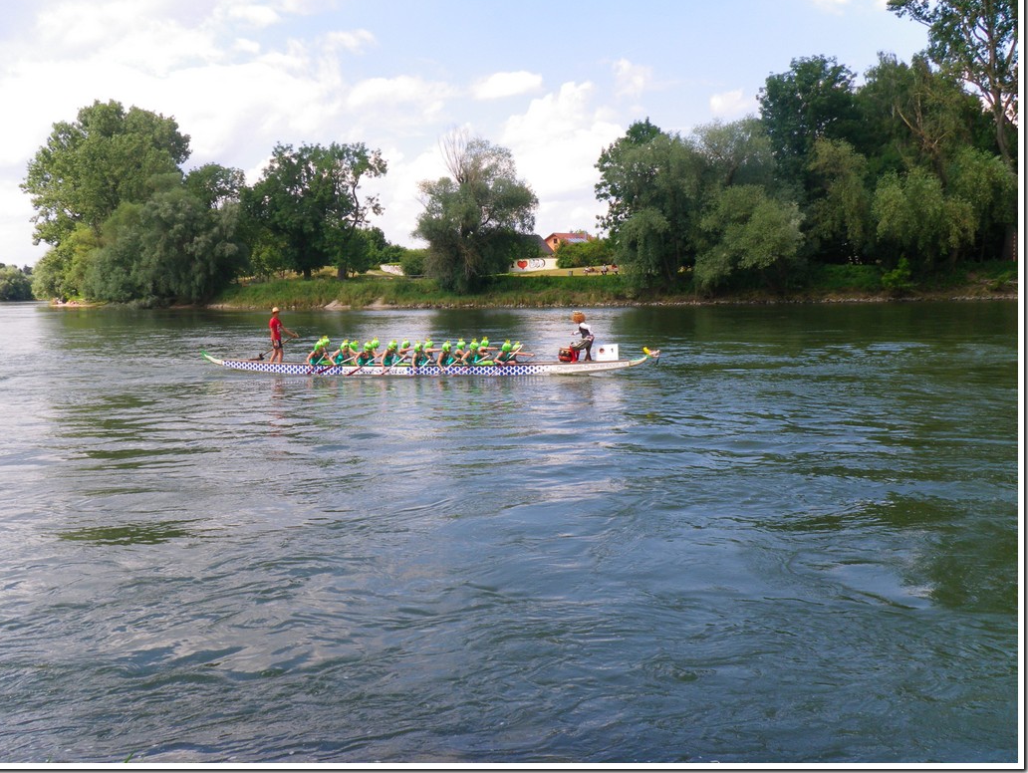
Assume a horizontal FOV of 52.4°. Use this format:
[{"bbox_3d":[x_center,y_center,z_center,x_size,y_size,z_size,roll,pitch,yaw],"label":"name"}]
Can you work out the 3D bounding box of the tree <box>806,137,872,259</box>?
[{"bbox_3d":[29.478,-16.799,95.000,5.980,11.590,6.000,-2,6,0],"label":"tree"}]

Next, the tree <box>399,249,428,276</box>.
[{"bbox_3d":[-11.305,-13.892,118.000,3.370,3.150,3.400,-2,6,0],"label":"tree"}]

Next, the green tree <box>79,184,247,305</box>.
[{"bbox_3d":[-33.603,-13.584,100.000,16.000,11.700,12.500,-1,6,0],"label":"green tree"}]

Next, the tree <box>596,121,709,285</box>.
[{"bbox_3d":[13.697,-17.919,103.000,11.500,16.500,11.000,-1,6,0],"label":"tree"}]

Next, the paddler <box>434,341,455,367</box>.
[{"bbox_3d":[-1.637,-0.642,25.485,0.750,0.880,0.550,0,6,19],"label":"paddler"}]

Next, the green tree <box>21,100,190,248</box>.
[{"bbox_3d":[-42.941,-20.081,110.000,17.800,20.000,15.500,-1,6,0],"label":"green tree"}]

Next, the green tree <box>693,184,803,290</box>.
[{"bbox_3d":[20.603,-12.796,91.000,9.540,9.370,9.500,-2,6,0],"label":"green tree"}]

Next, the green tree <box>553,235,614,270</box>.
[{"bbox_3d":[8.602,-16.412,128.000,7.500,4.200,5.500,-1,6,0],"label":"green tree"}]

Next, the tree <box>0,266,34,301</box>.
[{"bbox_3d":[-158.708,-32.560,330.000,14.470,11.330,13.000,-2,6,0],"label":"tree"}]

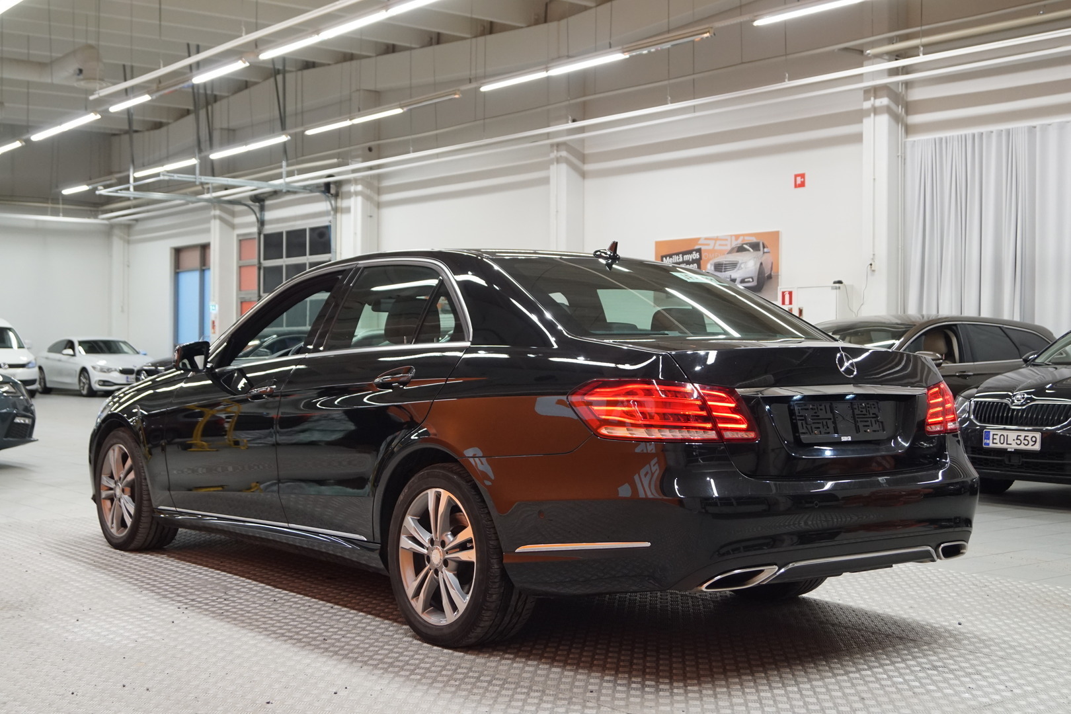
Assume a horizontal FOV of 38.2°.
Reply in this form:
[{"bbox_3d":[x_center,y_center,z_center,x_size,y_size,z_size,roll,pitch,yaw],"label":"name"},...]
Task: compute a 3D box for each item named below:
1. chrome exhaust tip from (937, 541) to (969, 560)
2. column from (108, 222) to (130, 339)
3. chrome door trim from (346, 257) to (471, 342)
[{"bbox_3d":[1.419,0.661,5.273,0.090,0.072,0.240,0,0,43],"label":"chrome exhaust tip"},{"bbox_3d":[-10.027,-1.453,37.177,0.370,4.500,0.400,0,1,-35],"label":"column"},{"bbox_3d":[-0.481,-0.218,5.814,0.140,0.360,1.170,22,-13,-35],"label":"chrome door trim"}]

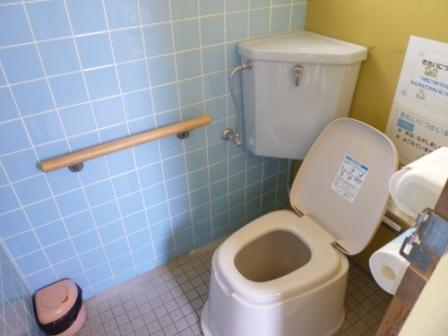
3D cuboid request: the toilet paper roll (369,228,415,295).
[{"bbox_3d":[0.371,0.187,0.651,0.115,0.097,0.097,-20,39,-25],"label":"toilet paper roll"}]

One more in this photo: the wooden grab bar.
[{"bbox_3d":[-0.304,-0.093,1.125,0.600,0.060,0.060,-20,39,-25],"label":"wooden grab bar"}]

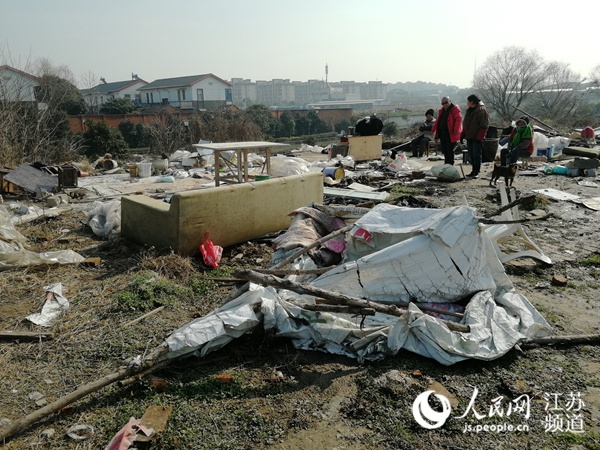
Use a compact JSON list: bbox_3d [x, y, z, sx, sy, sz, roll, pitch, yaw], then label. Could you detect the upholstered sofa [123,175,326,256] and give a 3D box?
[{"bbox_3d":[-0.827,-0.255,5.570,1.042,0.627,2.206,13,18,38],"label":"upholstered sofa"}]

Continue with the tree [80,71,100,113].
[{"bbox_3d":[-31.065,-19.019,69.446,2.900,7.250,2.900,0,15,0],"label":"tree"}]

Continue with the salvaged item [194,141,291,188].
[{"bbox_3d":[-1.137,-1.219,9.397,1.500,0.750,0.950,-9,17,-29],"label":"salvaged item"}]

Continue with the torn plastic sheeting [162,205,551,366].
[{"bbox_3d":[0.450,0.332,3.791,2.600,0.620,1.900,-1,15,-3],"label":"torn plastic sheeting"}]

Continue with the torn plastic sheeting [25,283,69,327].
[{"bbox_3d":[-2.000,0.609,3.699,0.290,0.130,0.560,-5,16,-20],"label":"torn plastic sheeting"}]

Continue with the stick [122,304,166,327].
[{"bbox_3d":[-1.190,0.685,3.610,0.028,0.028,0.440,9,17,30],"label":"stick"}]

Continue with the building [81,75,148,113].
[{"bbox_3d":[-34.048,-23.510,89.992,16.000,8.800,9.500,14,19,41],"label":"building"}]

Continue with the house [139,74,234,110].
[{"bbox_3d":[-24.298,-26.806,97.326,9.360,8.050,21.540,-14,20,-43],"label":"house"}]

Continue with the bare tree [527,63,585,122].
[{"bbox_3d":[18.562,-9.662,34.000,4.300,4.200,4.000,9,16,28],"label":"bare tree"}]

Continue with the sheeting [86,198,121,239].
[{"bbox_3d":[-2.105,-0.073,5.319,0.460,0.310,0.420,1,14,0],"label":"sheeting"}]

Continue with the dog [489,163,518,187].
[{"bbox_3d":[3.825,-0.953,8.807,0.530,0.420,0.170,5,15,17],"label":"dog"}]

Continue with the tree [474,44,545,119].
[{"bbox_3d":[17.168,-11.450,38.347,6.000,5.970,5.600,0,15,0],"label":"tree"}]

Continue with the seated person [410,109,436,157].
[{"bbox_3d":[3.588,-2.661,13.744,0.580,1.280,0.800,9,16,29],"label":"seated person"}]

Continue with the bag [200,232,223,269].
[{"bbox_3d":[-0.813,0.202,4.304,0.210,0.310,0.150,-9,17,-33],"label":"bag"}]

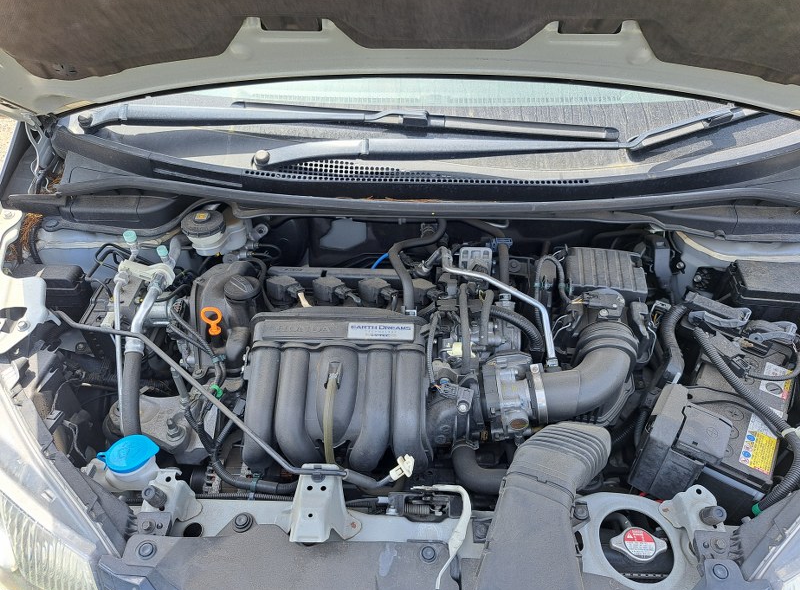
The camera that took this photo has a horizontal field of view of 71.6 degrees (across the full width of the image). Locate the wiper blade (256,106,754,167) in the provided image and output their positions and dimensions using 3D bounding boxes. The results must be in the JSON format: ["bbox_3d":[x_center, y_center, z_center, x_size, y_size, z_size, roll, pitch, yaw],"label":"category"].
[{"bbox_3d":[0.242,-0.281,0.996,1.000,0.055,0.115,-7,65,-8],"label":"wiper blade"}]

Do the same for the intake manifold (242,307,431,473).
[{"bbox_3d":[-0.097,0.155,0.892,0.280,0.225,0.215,0,43,0],"label":"intake manifold"}]

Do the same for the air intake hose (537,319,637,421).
[{"bbox_3d":[0.288,0.119,0.865,0.150,0.110,0.140,0,43,0],"label":"air intake hose"}]

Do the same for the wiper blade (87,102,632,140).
[{"bbox_3d":[-0.104,-0.314,1.005,0.985,0.050,0.080,2,65,2],"label":"wiper blade"}]

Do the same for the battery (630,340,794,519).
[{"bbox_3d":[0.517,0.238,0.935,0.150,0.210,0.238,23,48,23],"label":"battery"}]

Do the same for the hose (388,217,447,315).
[{"bbox_3d":[0.029,-0.052,0.970,0.100,0.075,0.210,0,43,0],"label":"hose"}]

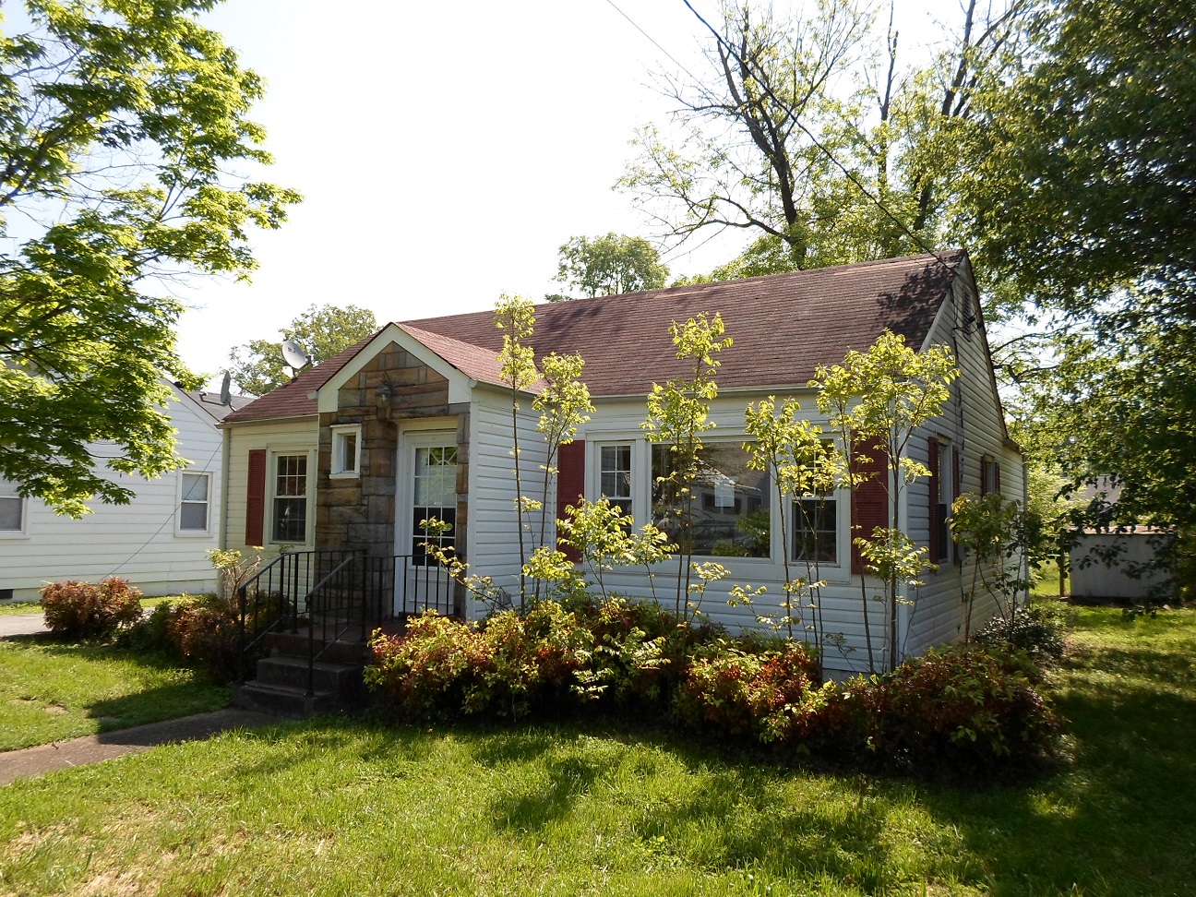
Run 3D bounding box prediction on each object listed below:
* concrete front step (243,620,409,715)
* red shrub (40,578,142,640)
[{"bbox_3d":[-2.377,2.088,8.457,1.275,0.592,2.013,-2,-5,32],"label":"concrete front step"},{"bbox_3d":[-7.160,2.263,12.200,1.320,0.850,1.150,4,-5,-30],"label":"red shrub"}]

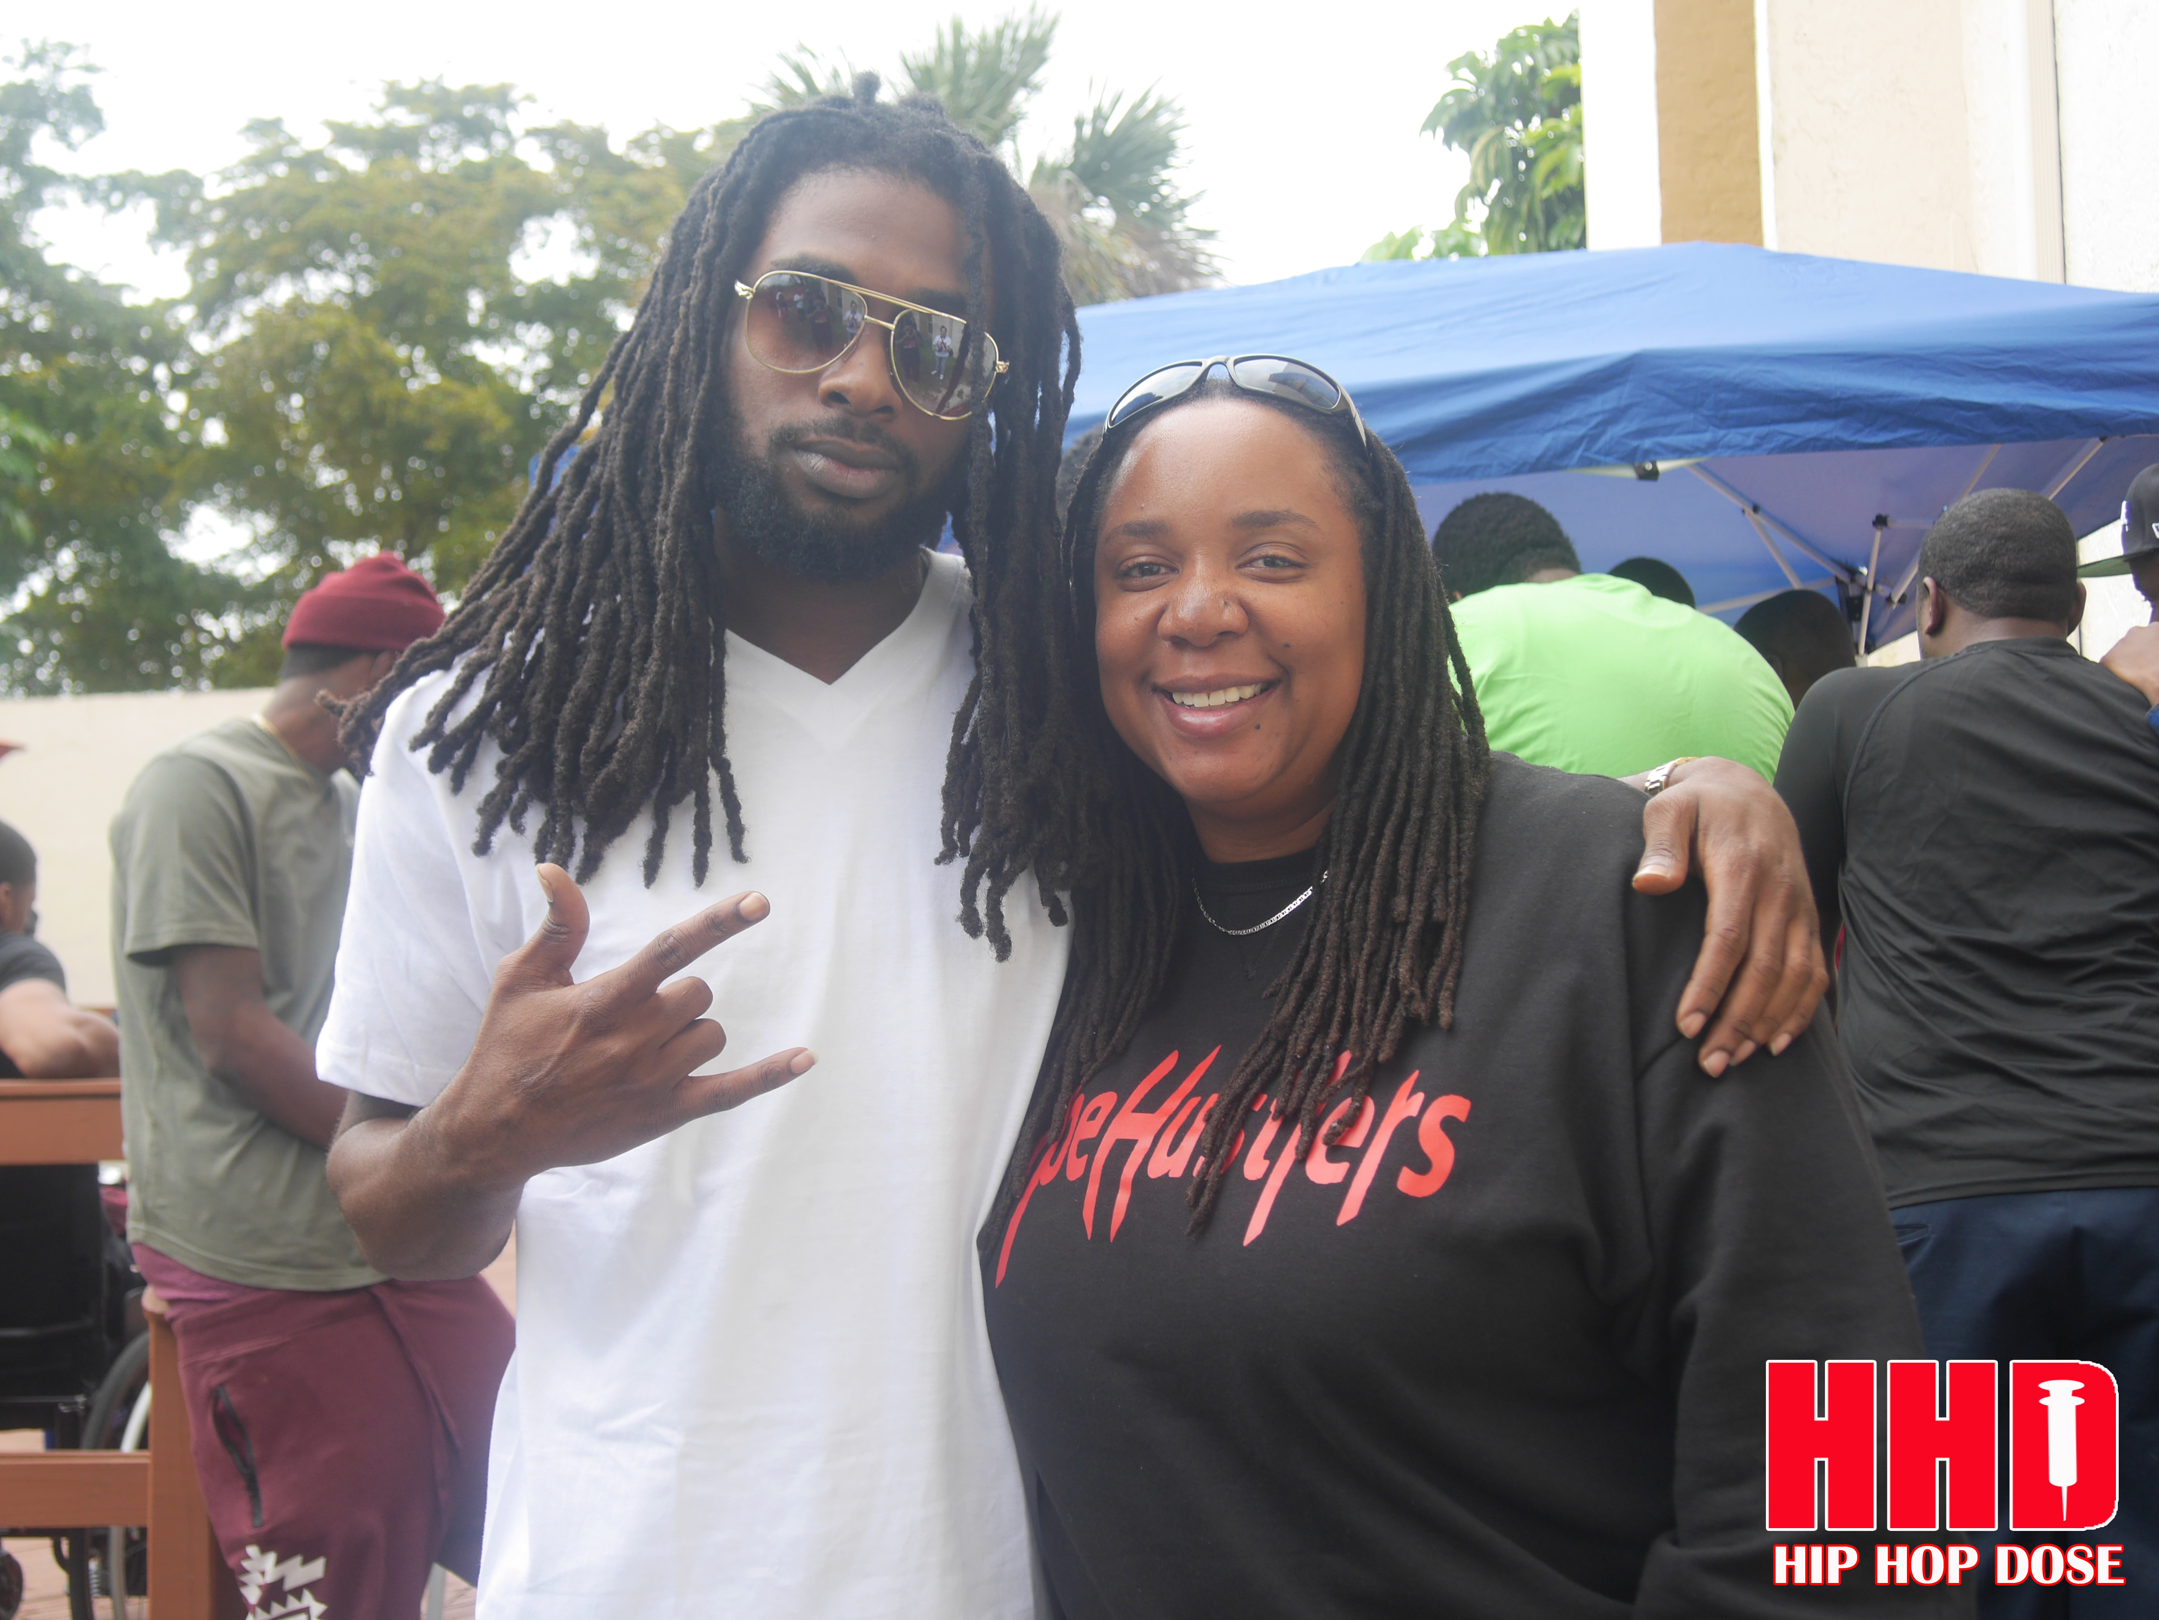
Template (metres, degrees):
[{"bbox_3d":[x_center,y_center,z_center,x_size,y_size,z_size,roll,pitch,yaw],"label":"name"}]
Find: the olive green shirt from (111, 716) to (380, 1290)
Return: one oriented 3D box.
[{"bbox_3d":[-0.915,0.225,2.900,0.320,0.710,0.500,-3,-4,25],"label":"olive green shirt"}]

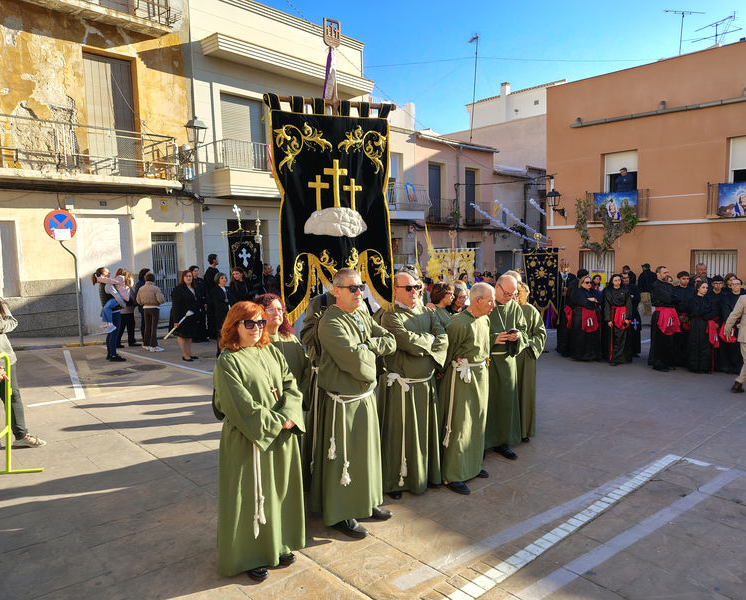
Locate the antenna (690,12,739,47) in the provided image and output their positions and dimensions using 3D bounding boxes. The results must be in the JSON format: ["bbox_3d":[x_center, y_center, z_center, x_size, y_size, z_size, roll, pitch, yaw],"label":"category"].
[{"bbox_3d":[10.883,-8.583,17.600,0.550,1.000,1.400,-4,6,-27],"label":"antenna"}]

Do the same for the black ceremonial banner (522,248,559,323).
[{"bbox_3d":[3.241,-0.270,10.700,0.720,1.420,0.100,1,6,21],"label":"black ceremonial banner"}]

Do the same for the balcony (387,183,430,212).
[{"bbox_3d":[1.218,-3.566,19.300,1.750,1.000,0.550,-5,7,-40],"label":"balcony"}]

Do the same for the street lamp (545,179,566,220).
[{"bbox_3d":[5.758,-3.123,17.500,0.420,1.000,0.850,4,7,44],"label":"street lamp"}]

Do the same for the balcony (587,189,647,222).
[{"bbox_3d":[7.525,-2.913,17.100,1.750,0.950,0.400,4,7,44],"label":"balcony"}]

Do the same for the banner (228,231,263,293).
[{"bbox_3d":[-2.608,-0.754,11.300,0.680,1.300,0.100,-3,6,-19],"label":"banner"}]

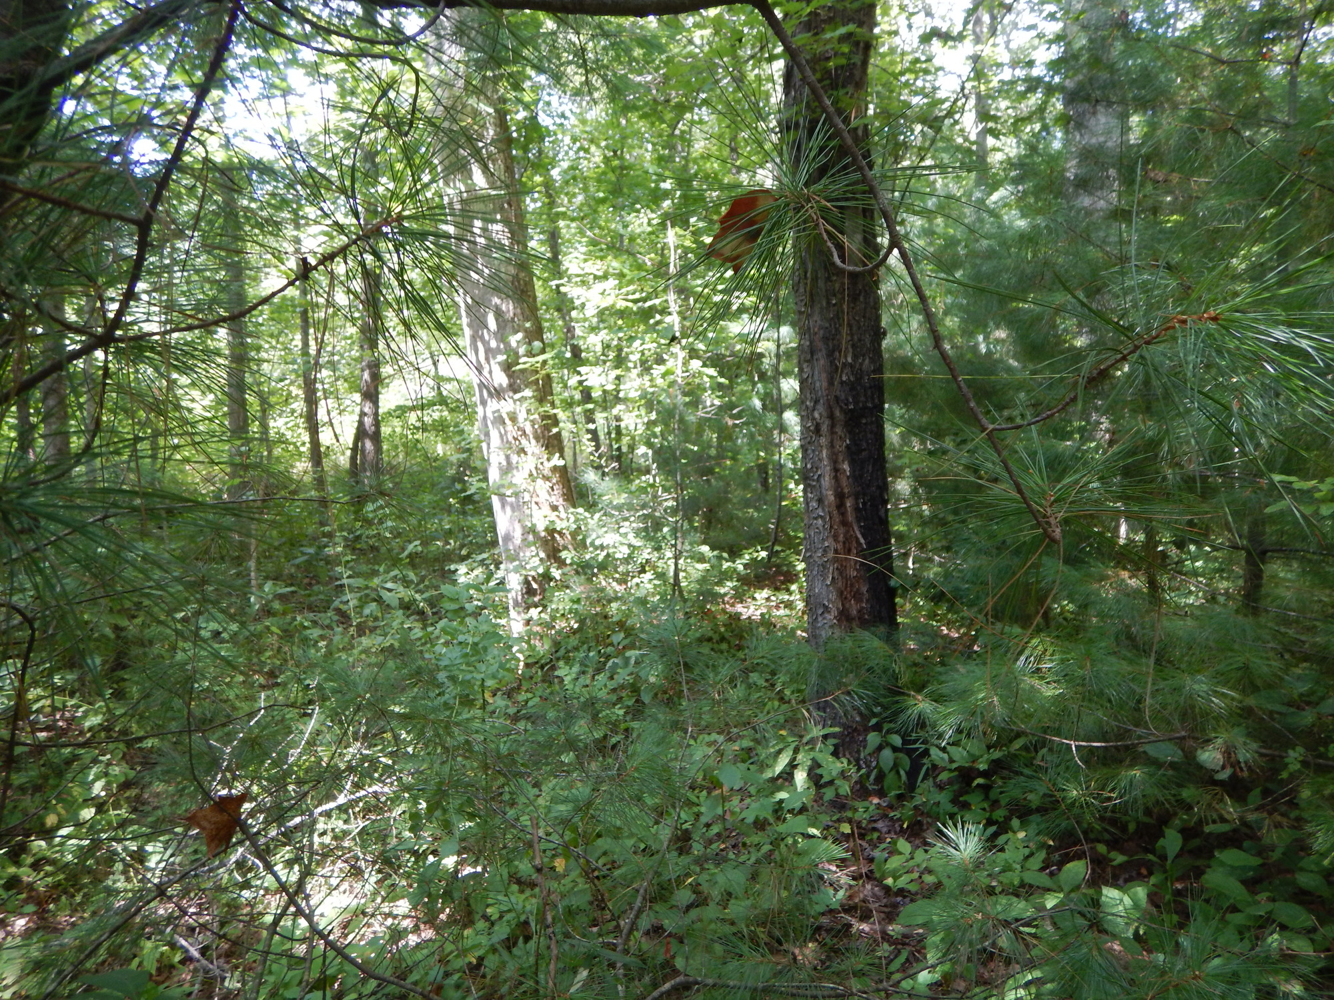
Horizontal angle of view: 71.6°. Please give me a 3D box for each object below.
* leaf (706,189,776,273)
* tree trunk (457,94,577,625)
[{"bbox_3d":[0.047,-0.169,0.580,0.046,0.053,0.022,-2,0,9],"label":"leaf"},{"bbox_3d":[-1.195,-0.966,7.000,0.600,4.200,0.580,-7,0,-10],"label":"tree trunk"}]

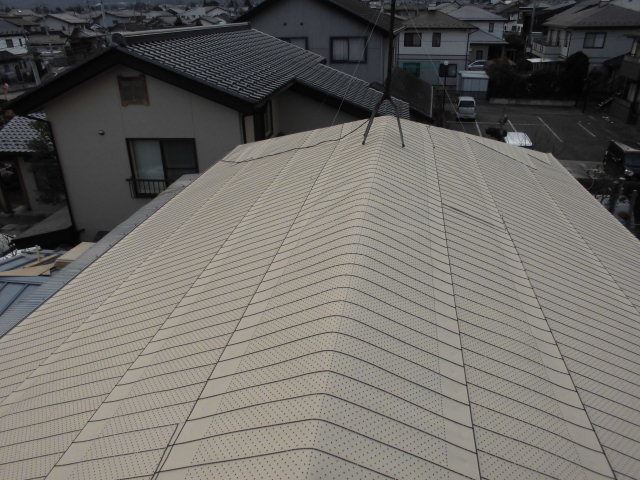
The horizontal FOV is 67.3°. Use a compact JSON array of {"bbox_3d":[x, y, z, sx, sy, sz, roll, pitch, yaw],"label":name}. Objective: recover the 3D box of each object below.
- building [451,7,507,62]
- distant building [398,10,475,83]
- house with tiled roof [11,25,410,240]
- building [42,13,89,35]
[{"bbox_3d":[22.688,-30.640,72.223,9.400,8.000,10.200,4,26,9],"label":"building"},{"bbox_3d":[12.096,-20.450,51.816,8.350,7.650,6.800,4,26,9],"label":"distant building"},{"bbox_3d":[-1.984,-2.651,15.357,9.400,7.650,8.800,4,26,9],"label":"house with tiled roof"},{"bbox_3d":[-59.956,-49.149,113.516,8.500,7.600,6.600,4,26,9],"label":"building"}]

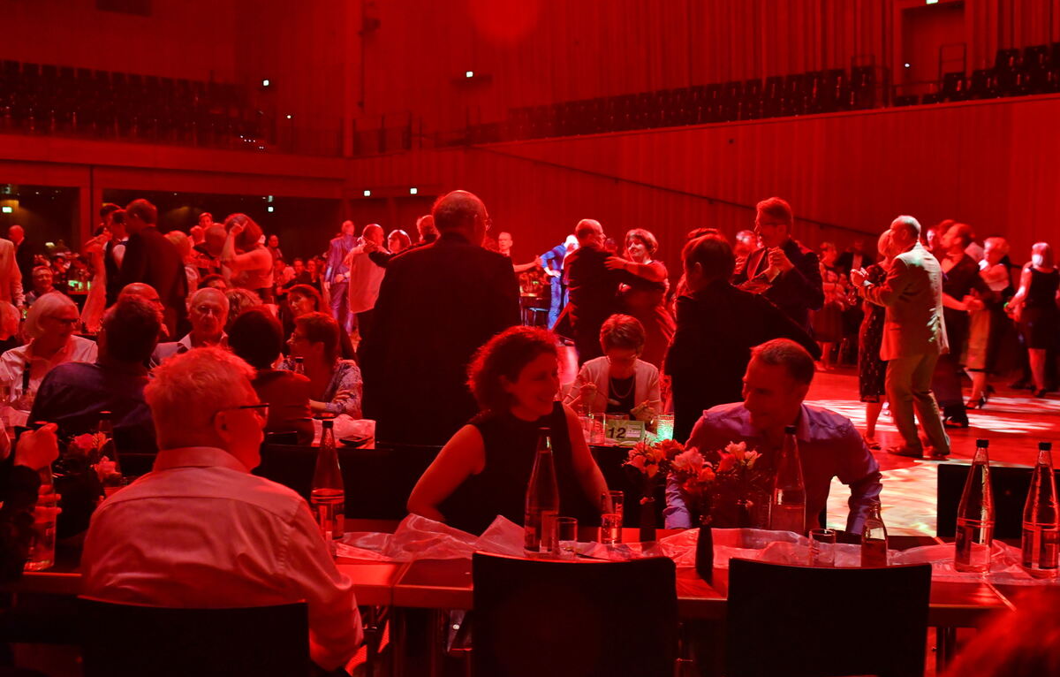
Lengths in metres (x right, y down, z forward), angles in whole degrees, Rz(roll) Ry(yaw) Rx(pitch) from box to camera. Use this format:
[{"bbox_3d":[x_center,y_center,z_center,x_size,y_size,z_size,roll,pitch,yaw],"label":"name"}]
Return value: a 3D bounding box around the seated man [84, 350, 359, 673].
[{"bbox_3d":[-0.551,0.629,2.397,0.540,1.240,0.780,1,4,10],"label":"seated man"}]

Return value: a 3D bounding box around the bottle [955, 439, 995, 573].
[{"bbox_3d":[0.997,0.366,2.628,0.083,0.282,0.083,1,4,6],"label":"bottle"}]

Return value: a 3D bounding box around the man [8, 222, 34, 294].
[{"bbox_3d":[-5.276,-0.299,12.200,0.330,1.760,0.500,-2,5,-39],"label":"man"}]

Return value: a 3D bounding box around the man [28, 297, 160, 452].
[{"bbox_3d":[-1.535,0.485,4.360,0.580,1.290,0.820,1,4,6],"label":"man"}]

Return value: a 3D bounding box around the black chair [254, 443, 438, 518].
[{"bbox_3d":[-0.552,0.762,3.450,0.470,0.840,0.530,1,4,6],"label":"black chair"}]

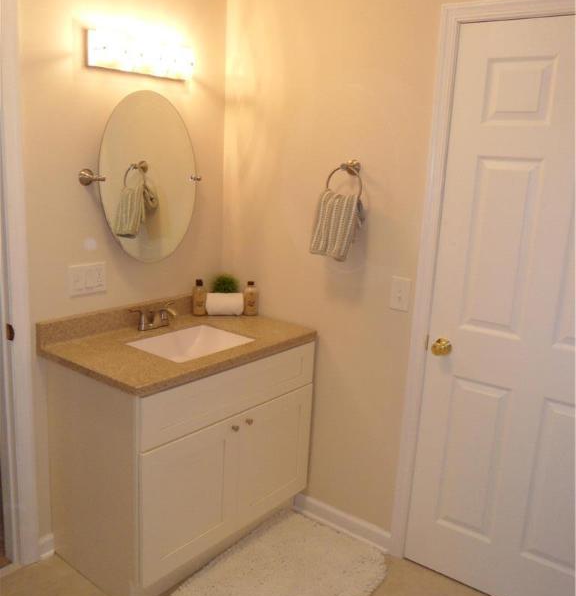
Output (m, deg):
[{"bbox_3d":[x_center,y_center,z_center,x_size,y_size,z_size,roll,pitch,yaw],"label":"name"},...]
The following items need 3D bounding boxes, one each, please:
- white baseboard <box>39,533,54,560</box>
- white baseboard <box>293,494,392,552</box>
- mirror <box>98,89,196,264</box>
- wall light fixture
[{"bbox_3d":[-0.924,0.961,2.302,0.016,0.094,0.060,12,15,36],"label":"white baseboard"},{"bbox_3d":[0.230,0.980,2.646,0.520,0.084,0.018,12,16,37],"label":"white baseboard"},{"bbox_3d":[-0.545,-0.471,2.382,0.022,0.668,0.487,10,15,37],"label":"mirror"},{"bbox_3d":[-0.560,-0.916,2.285,0.085,0.130,0.500,12,16,37],"label":"wall light fixture"}]

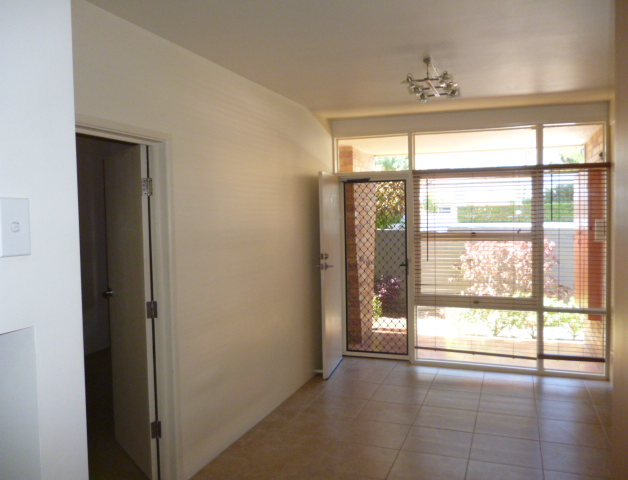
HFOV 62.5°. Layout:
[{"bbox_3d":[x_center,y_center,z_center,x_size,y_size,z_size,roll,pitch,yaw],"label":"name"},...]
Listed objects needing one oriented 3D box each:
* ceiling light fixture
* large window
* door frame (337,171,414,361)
[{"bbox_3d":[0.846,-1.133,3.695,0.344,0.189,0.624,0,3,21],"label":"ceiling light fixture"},{"bbox_3d":[1.928,0.101,5.240,1.872,2.437,0.104,0,3,21],"label":"large window"},{"bbox_3d":[0.657,0.301,5.762,0.891,2.125,0.126,0,3,21],"label":"door frame"}]

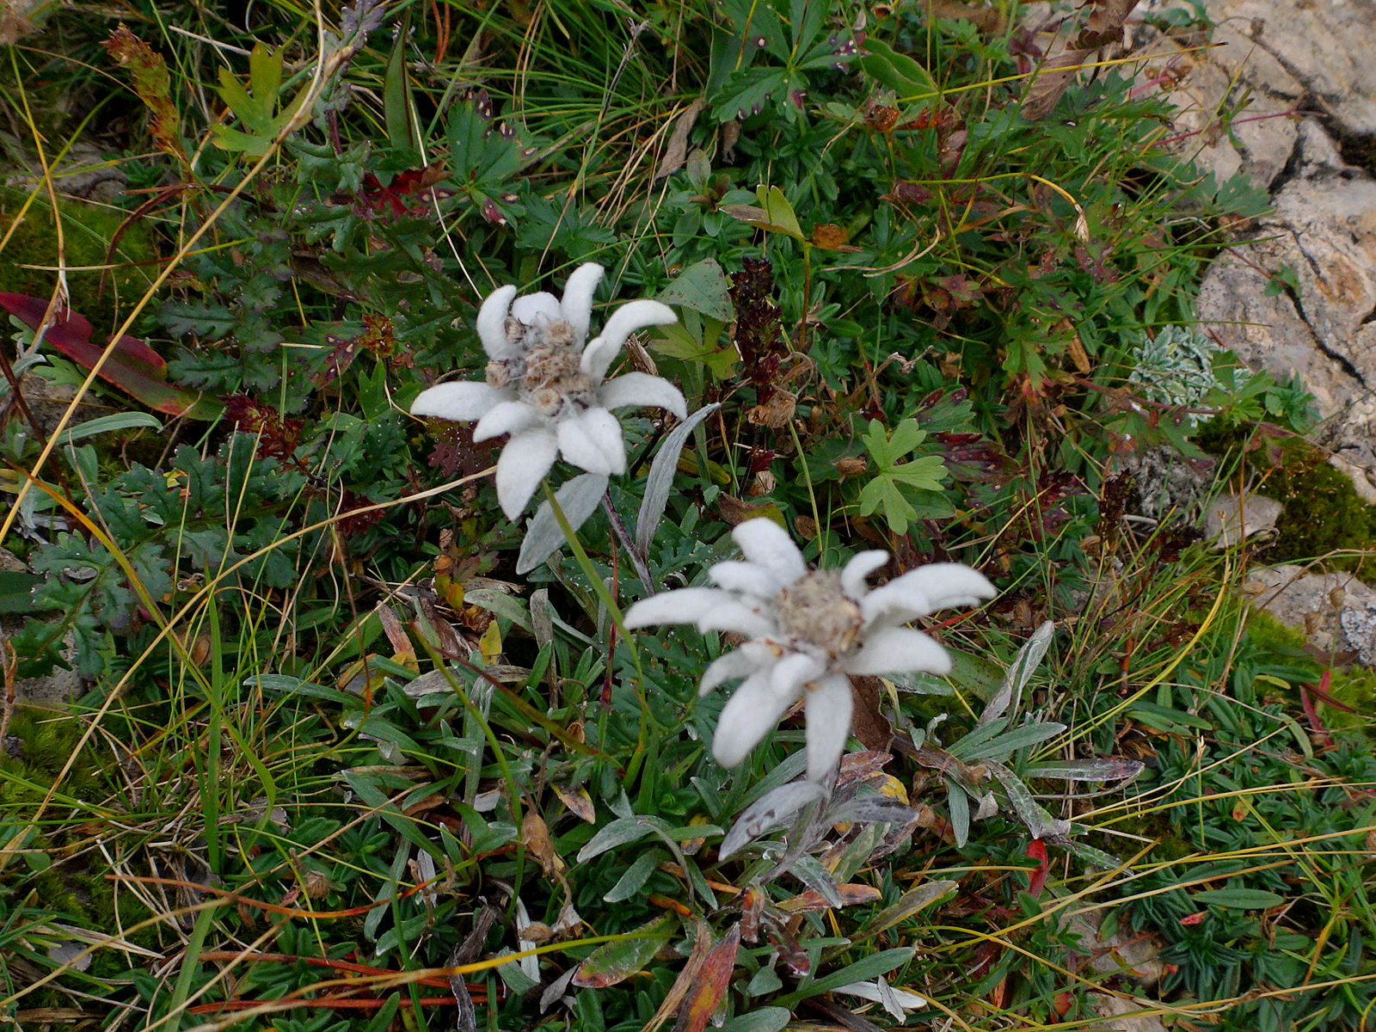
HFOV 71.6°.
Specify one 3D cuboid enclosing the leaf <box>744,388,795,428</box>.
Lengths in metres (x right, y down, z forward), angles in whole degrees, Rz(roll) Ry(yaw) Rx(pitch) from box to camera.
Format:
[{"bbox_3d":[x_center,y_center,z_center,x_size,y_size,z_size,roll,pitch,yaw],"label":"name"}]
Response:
[{"bbox_3d":[0.029,-0.038,0.335,0.017,0.012,0.013,0,55,0],"label":"leaf"}]

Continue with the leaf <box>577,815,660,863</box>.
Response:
[{"bbox_3d":[-0.019,0.088,0.258,0.023,0.006,0.007,-18,57,-18],"label":"leaf"}]

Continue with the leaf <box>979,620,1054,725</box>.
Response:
[{"bbox_3d":[0.094,0.046,0.275,0.007,0.037,0.006,34,17,20],"label":"leaf"}]

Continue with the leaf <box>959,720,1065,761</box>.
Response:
[{"bbox_3d":[0.091,0.063,0.265,0.030,0.004,0.006,-17,52,4],"label":"leaf"}]

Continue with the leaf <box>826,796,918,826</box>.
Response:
[{"bbox_3d":[0.045,0.073,0.235,0.023,0.005,0.008,-11,51,26],"label":"leaf"}]

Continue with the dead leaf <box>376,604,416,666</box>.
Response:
[{"bbox_3d":[-0.090,0.037,0.294,0.006,0.004,0.024,-25,66,-16],"label":"dead leaf"}]

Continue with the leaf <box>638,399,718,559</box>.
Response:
[{"bbox_3d":[-0.005,-0.009,0.254,0.009,0.043,0.008,33,18,18],"label":"leaf"}]

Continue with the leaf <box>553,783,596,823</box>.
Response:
[{"bbox_3d":[-0.030,0.077,0.256,0.016,0.004,0.007,34,59,30],"label":"leaf"}]

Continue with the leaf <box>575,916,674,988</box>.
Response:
[{"bbox_3d":[-0.016,0.114,0.249,0.027,0.005,0.011,-25,59,-19],"label":"leaf"}]

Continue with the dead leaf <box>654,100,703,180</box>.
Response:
[{"bbox_3d":[-0.003,-0.166,0.421,0.009,0.006,0.047,20,72,20],"label":"dead leaf"}]

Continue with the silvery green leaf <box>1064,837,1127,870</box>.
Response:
[{"bbox_3d":[0.108,0.089,0.253,0.017,0.004,0.005,25,56,21],"label":"silvery green leaf"}]

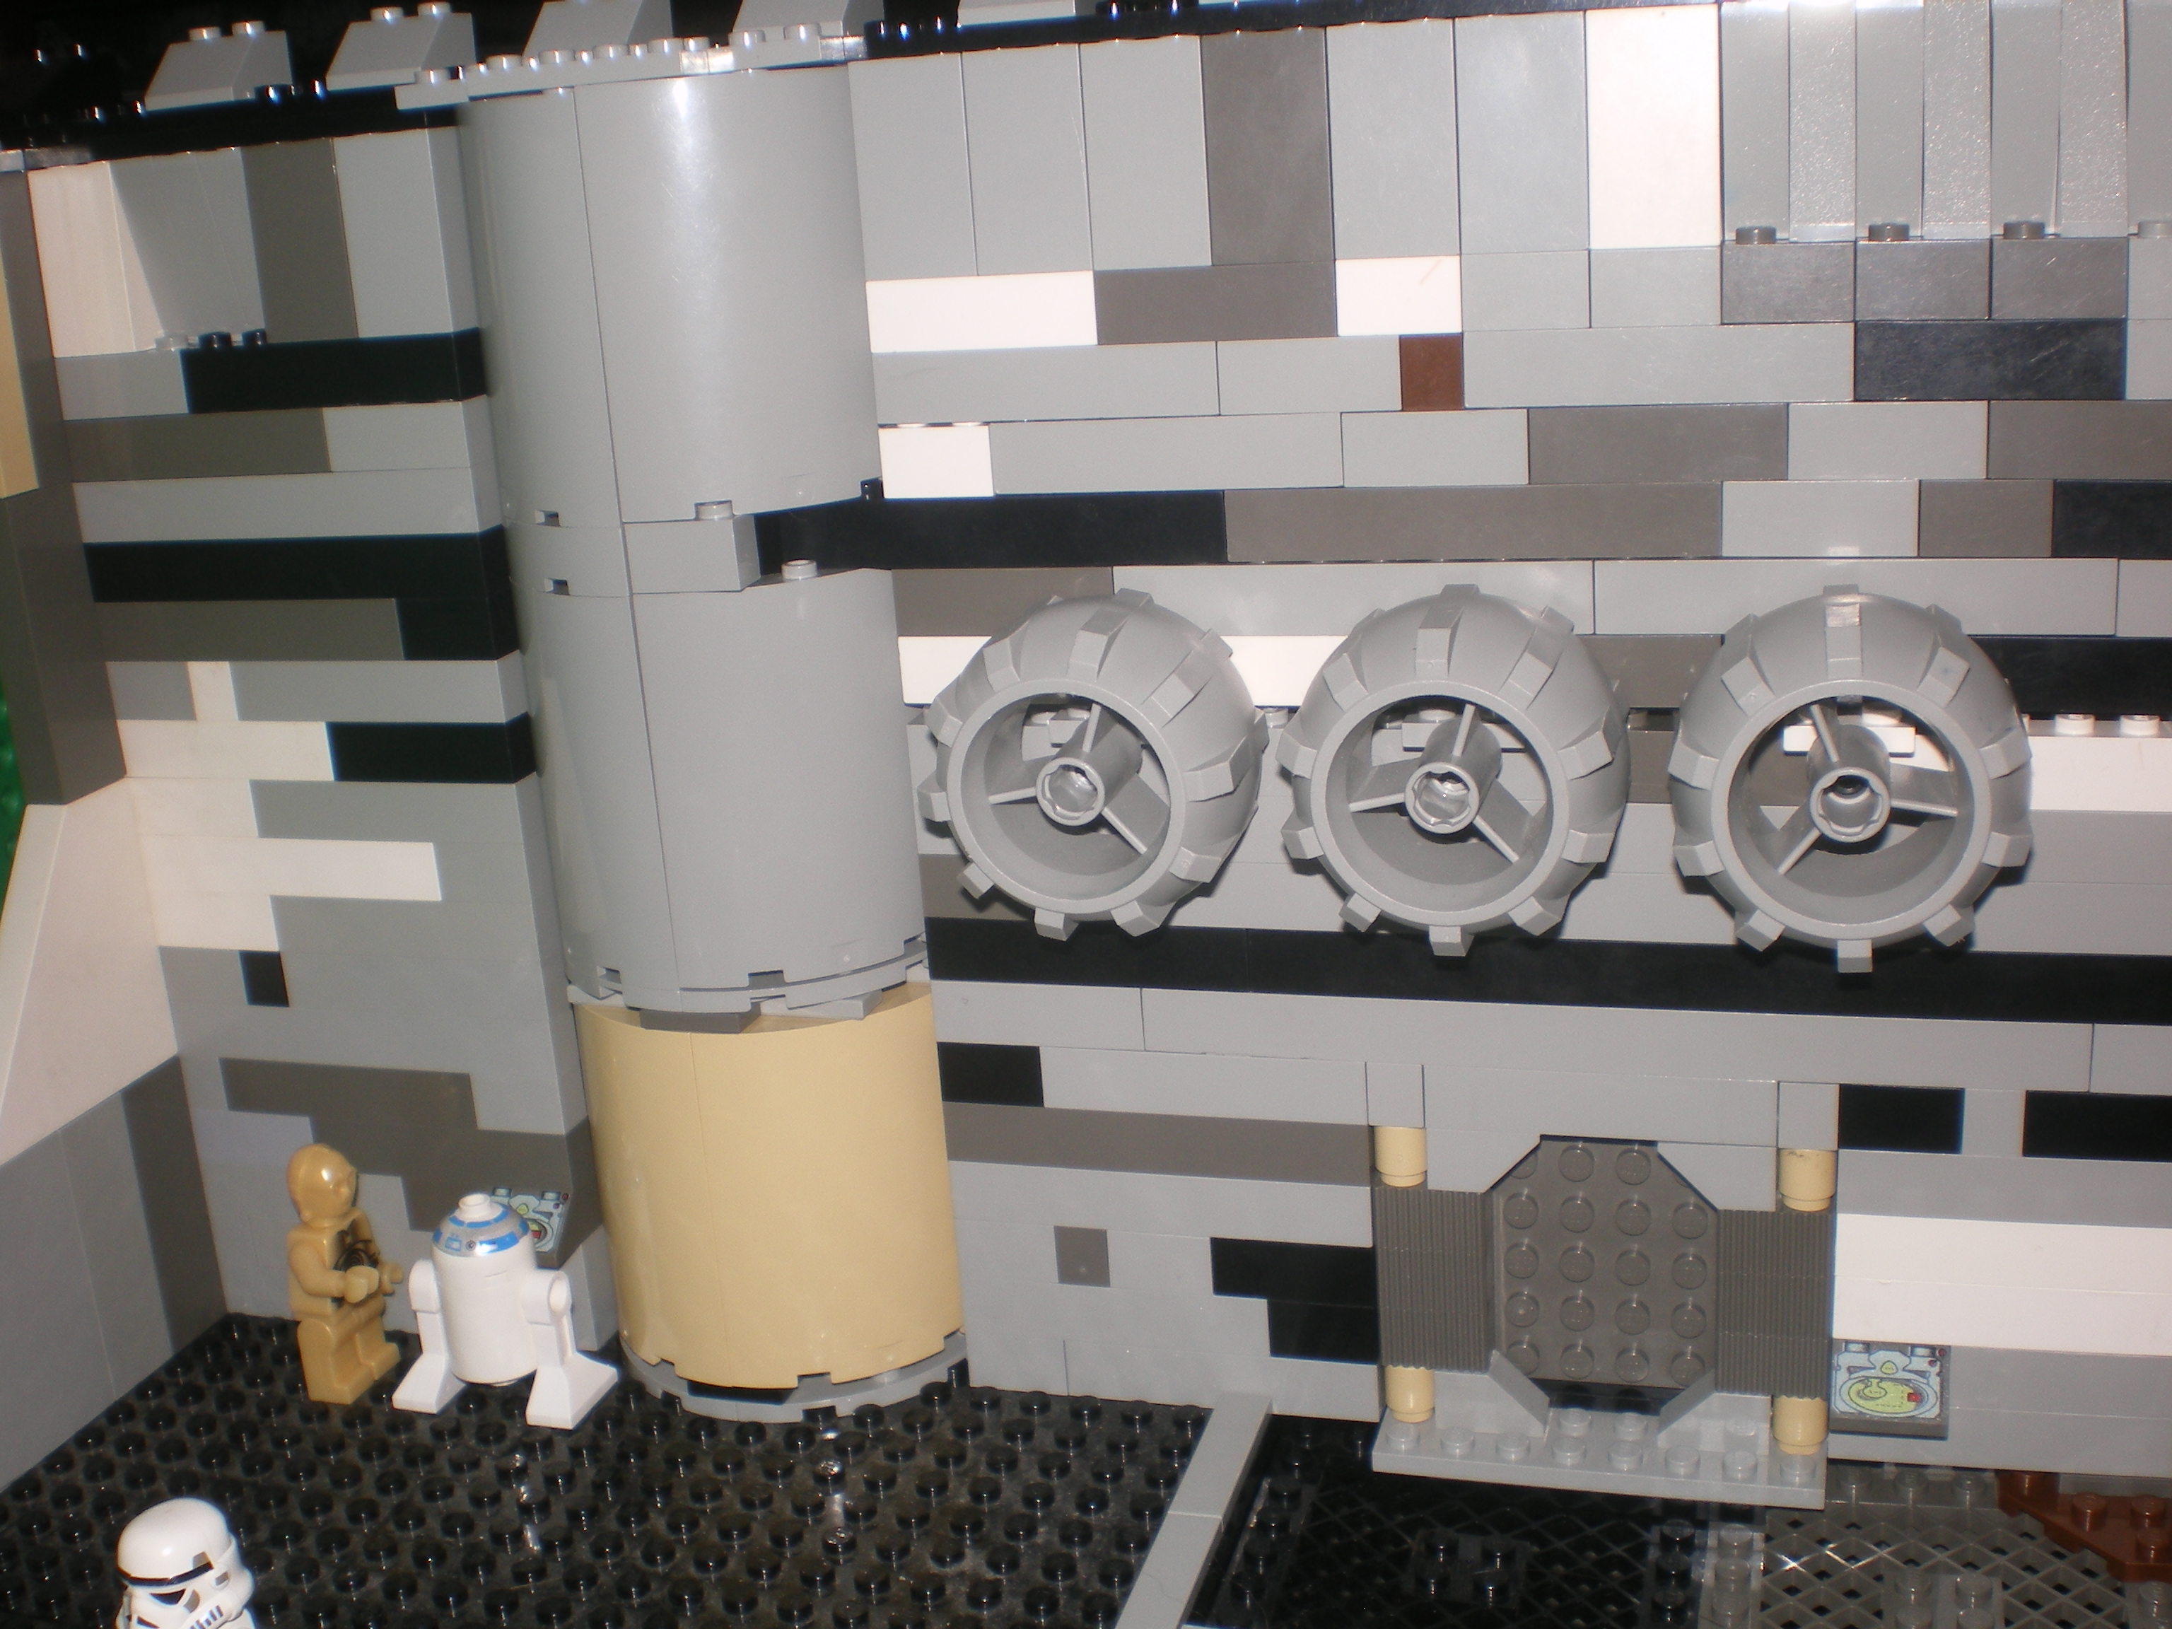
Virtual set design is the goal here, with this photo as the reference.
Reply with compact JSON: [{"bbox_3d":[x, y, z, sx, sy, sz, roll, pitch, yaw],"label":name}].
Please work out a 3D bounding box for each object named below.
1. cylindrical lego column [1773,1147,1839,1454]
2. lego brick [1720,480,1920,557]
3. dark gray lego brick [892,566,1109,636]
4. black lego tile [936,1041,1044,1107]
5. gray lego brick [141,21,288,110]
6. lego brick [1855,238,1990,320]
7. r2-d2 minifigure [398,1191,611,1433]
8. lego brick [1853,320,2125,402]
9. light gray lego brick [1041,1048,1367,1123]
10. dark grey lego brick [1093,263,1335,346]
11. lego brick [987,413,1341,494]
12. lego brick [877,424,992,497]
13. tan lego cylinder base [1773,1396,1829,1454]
[{"bbox_3d":[0.100,0.066,0.331,0.008,0.048,0.008,1,17,17],"label":"cylindrical lego column"},{"bbox_3d":[0.093,-0.039,0.302,0.024,0.010,0.016,1,18,17],"label":"lego brick"},{"bbox_3d":[-0.010,-0.030,0.333,0.032,0.010,0.008,1,17,17],"label":"dark gray lego brick"},{"bbox_3d":[-0.013,0.037,0.355,0.016,0.010,0.011,1,17,17],"label":"black lego tile"},{"bbox_3d":[-0.129,-0.111,0.353,0.016,0.011,0.016,1,17,17],"label":"gray lego brick"},{"bbox_3d":[0.102,-0.066,0.292,0.016,0.010,0.016,1,18,17],"label":"lego brick"},{"bbox_3d":[-0.093,0.076,0.370,0.032,0.034,0.016,1,17,17],"label":"r2-d2 minifigure"},{"bbox_3d":[0.108,-0.055,0.287,0.032,0.010,0.008,1,17,17],"label":"lego brick"},{"bbox_3d":[0.019,0.036,0.346,0.048,0.010,0.016,1,18,17],"label":"light gray lego brick"},{"bbox_3d":[0.018,-0.068,0.314,0.032,0.010,0.014,1,17,17],"label":"dark grey lego brick"},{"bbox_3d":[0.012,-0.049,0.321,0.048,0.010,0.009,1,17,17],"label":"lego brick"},{"bbox_3d":[-0.019,-0.050,0.330,0.016,0.010,0.011,1,17,17],"label":"lego brick"},{"bbox_3d":[0.101,0.085,0.338,0.008,0.010,0.008,1,17,17],"label":"tan lego cylinder base"}]

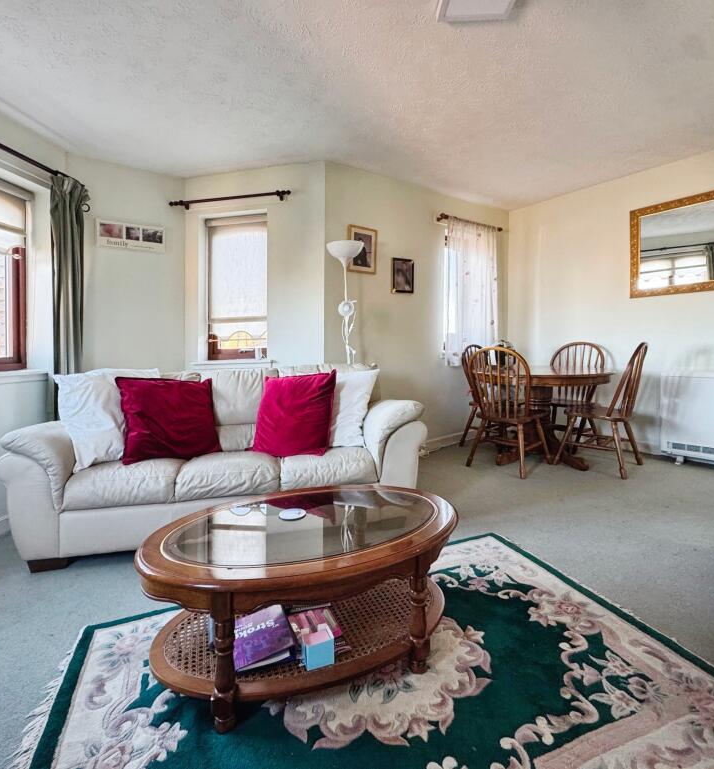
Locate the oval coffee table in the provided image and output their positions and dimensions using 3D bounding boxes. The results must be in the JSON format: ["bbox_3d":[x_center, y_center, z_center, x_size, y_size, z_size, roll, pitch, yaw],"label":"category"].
[{"bbox_3d":[-0.165,0.672,1.405,1.055,0.415,0.700,-2,3,-16],"label":"oval coffee table"}]

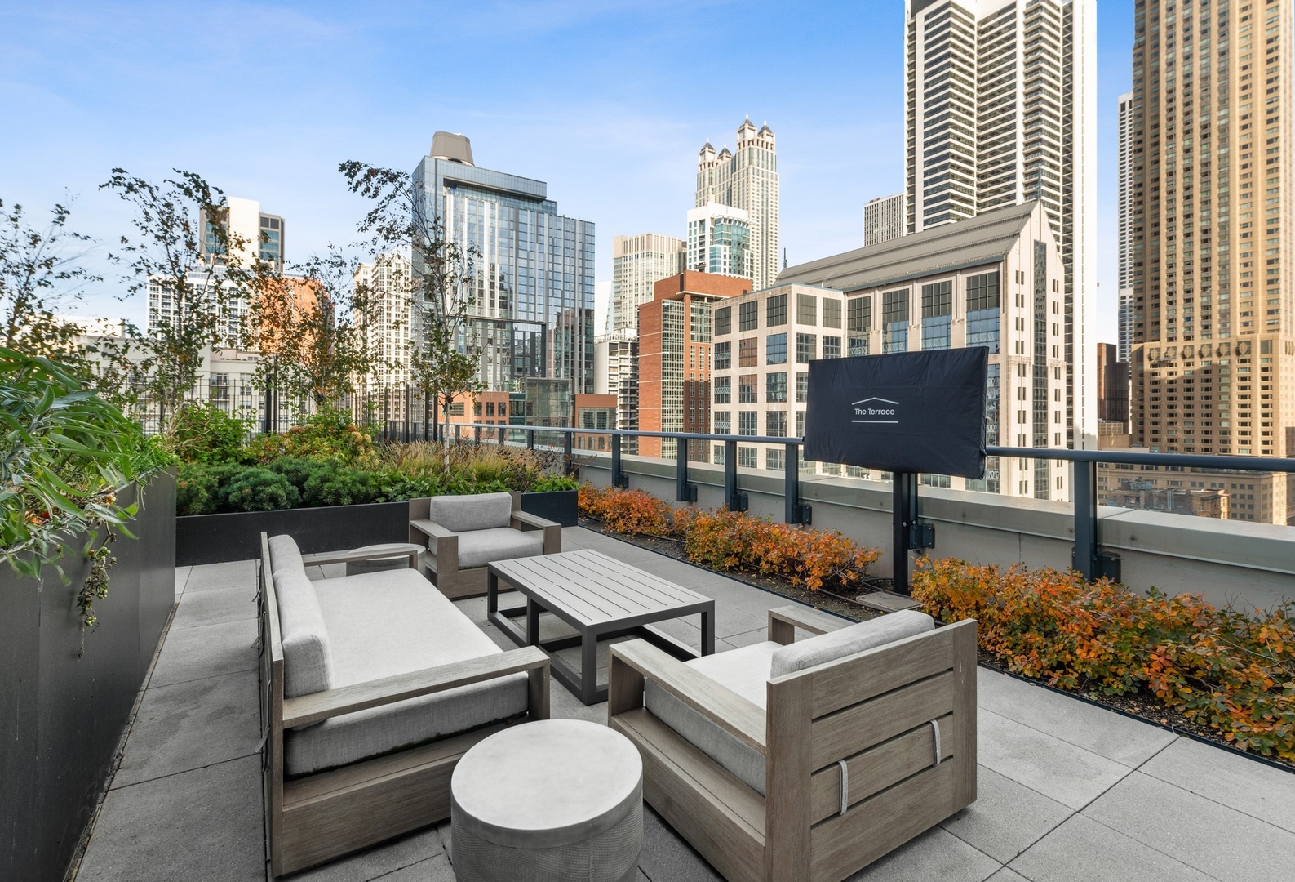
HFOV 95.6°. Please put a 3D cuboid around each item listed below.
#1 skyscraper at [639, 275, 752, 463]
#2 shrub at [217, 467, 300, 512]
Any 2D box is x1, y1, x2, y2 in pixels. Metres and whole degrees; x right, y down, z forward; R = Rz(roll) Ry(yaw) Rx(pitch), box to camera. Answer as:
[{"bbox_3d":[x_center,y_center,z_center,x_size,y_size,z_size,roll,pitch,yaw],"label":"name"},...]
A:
[{"bbox_3d":[16.747,-11.691,206.934,29.000,85.257,27.000,-1,3,-33],"label":"skyscraper"},{"bbox_3d":[-3.876,0.485,5.870,0.700,0.460,0.640,-1,2,-33],"label":"shrub"}]

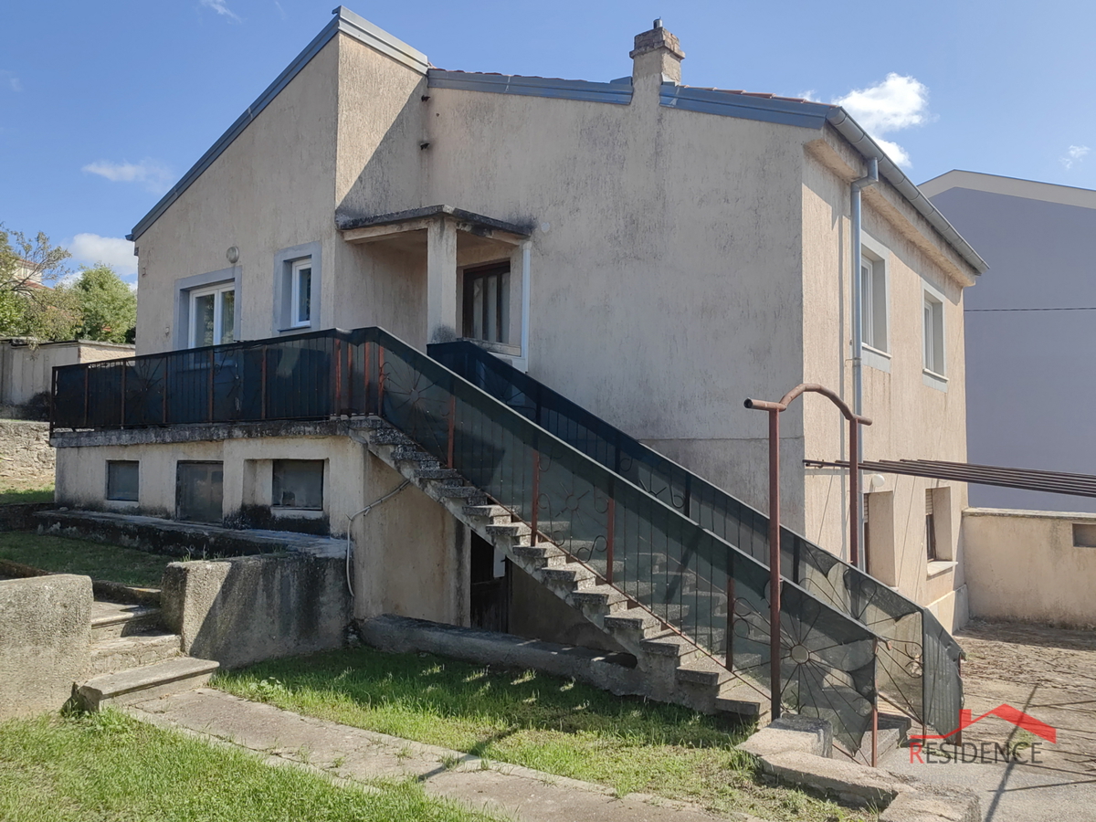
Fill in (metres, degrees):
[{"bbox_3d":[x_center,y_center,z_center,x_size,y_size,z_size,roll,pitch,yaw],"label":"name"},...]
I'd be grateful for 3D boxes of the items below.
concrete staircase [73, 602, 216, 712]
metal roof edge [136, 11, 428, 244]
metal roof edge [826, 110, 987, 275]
[{"bbox_3d":[-3.427,1.955,6.875,1.118,0.546,1.047,-2,-3,36],"label":"concrete staircase"},{"bbox_3d":[-4.189,-3.916,12.966,4.928,2.341,1.637,-2,-3,36],"label":"metal roof edge"},{"bbox_3d":[5.554,-2.832,12.428,0.185,0.150,9.152,-2,-3,36],"label":"metal roof edge"}]

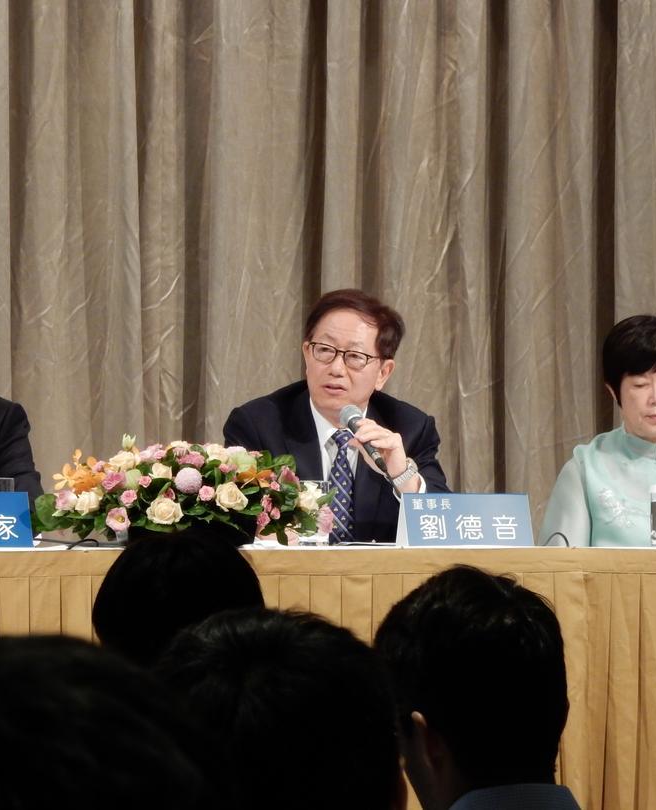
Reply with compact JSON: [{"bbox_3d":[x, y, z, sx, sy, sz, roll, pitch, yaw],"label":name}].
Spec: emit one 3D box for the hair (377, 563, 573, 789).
[{"bbox_3d":[0.144,0.271,5.150,0.180,0.220,0.210,0,0,-33],"label":"hair"}]

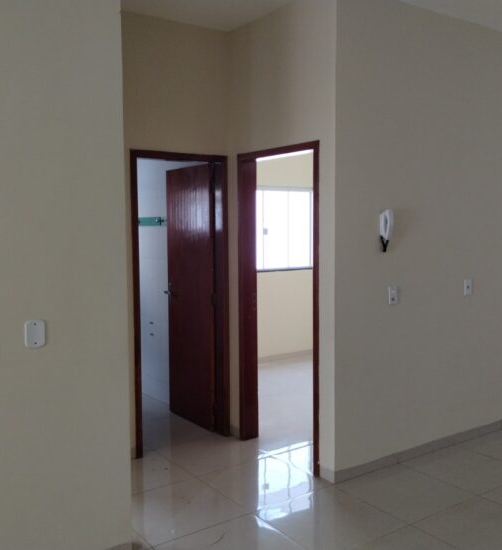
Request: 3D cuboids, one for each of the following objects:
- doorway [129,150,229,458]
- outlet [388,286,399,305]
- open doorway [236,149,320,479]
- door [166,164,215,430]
[{"bbox_3d":[-0.525,0.199,4.324,0.776,2.130,0.140,-3,5,-35],"label":"doorway"},{"bbox_3d":[0.931,0.138,3.849,0.075,0.118,0.014,-3,5,-35],"label":"outlet"},{"bbox_3d":[0.228,0.209,4.088,0.140,2.130,0.896,-3,5,-35],"label":"open doorway"},{"bbox_3d":[-0.500,0.172,4.870,0.036,2.096,0.700,-3,5,-36],"label":"door"}]

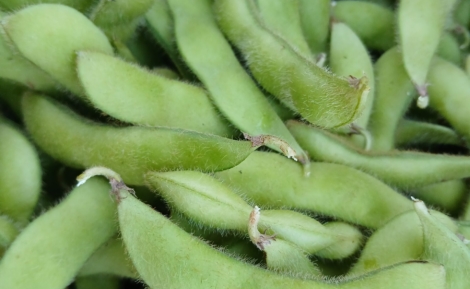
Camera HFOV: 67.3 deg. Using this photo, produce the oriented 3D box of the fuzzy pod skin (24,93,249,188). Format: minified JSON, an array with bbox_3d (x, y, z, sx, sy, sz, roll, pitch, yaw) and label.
[{"bbox_3d":[-0.030,0.001,0.097,0.069,0.010,0.020,13,67,6],"label":"fuzzy pod skin"}]

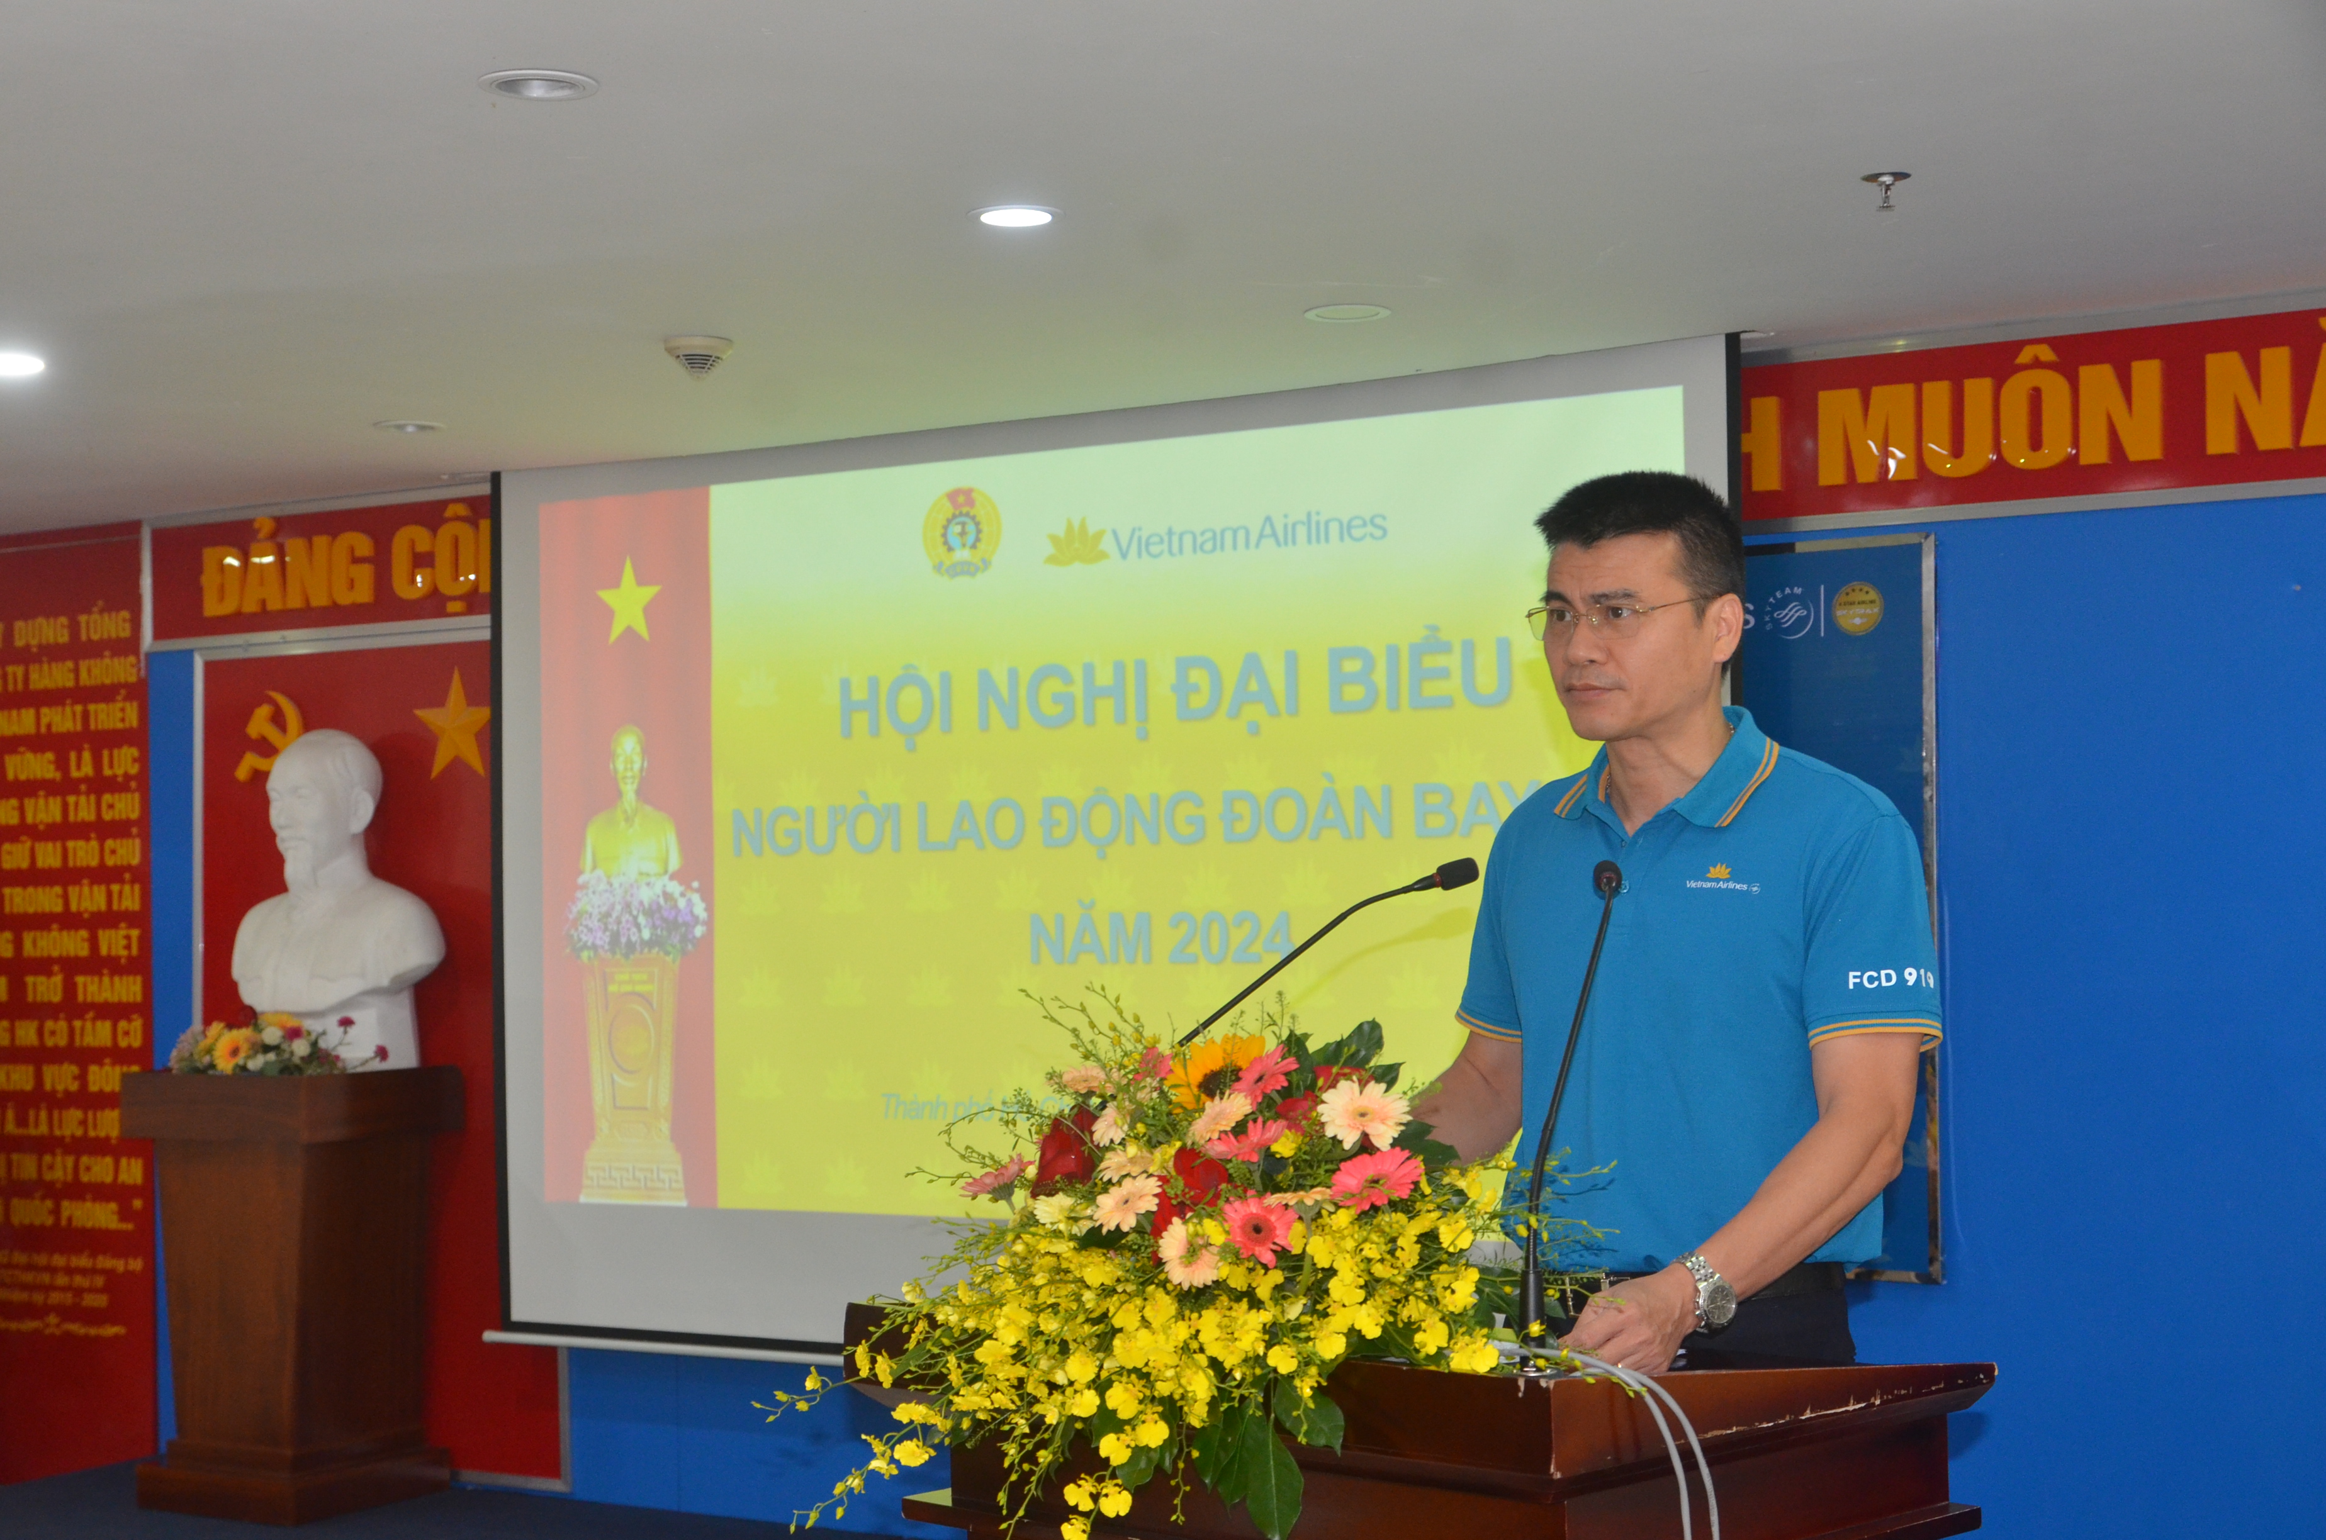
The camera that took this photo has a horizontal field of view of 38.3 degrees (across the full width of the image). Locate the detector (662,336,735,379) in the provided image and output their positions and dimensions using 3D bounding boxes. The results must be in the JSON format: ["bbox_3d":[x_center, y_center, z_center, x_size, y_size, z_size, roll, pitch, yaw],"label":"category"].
[{"bbox_3d":[-0.823,-0.730,5.945,0.122,0.060,0.122,-1,-2,0],"label":"detector"}]

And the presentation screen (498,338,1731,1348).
[{"bbox_3d":[-0.236,0.251,6.833,3.070,1.962,0.050,-2,-3,32],"label":"presentation screen"}]

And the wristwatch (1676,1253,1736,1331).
[{"bbox_3d":[0.434,0.420,2.690,0.040,0.060,0.050,-31,25,-30],"label":"wristwatch"}]

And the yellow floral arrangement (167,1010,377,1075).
[{"bbox_3d":[-2.034,0.618,7.650,0.440,0.160,0.230,-2,-3,32],"label":"yellow floral arrangement"}]

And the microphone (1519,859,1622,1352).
[{"bbox_3d":[0.309,0.250,2.535,0.060,0.367,0.200,-1,-2,18],"label":"microphone"}]

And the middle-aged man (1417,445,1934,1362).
[{"bbox_3d":[0.420,0.590,2.941,0.530,1.724,0.500,-3,-3,41],"label":"middle-aged man"}]

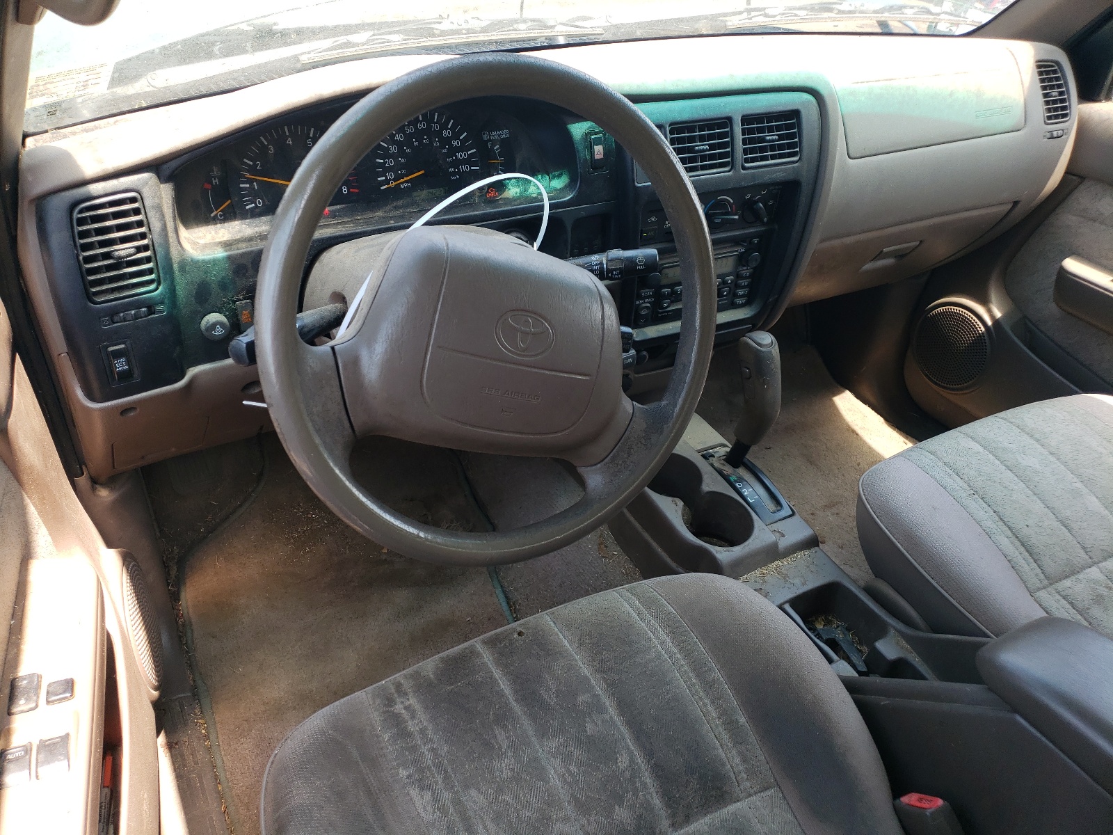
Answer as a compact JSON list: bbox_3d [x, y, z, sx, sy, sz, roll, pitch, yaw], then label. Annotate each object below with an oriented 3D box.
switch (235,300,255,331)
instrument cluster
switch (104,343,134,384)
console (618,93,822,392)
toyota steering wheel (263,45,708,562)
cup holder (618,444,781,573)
[{"bbox_3d":[-0.281,-0.092,0.752,0.015,0.030,0.012,-14,17,-28],"label":"switch"},{"bbox_3d":[-0.163,-0.250,0.804,0.390,0.118,0.070,-15,25,-24],"label":"instrument cluster"},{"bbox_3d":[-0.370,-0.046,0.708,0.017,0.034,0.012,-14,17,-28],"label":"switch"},{"bbox_3d":[0.190,-0.236,1.046,0.315,0.310,0.100,-14,17,-28],"label":"console"},{"bbox_3d":[-0.041,-0.074,0.658,0.387,0.387,0.115,9,8,-33],"label":"toyota steering wheel"},{"bbox_3d":[0.161,0.120,1.018,0.105,0.080,0.200,-14,42,-28],"label":"cup holder"}]

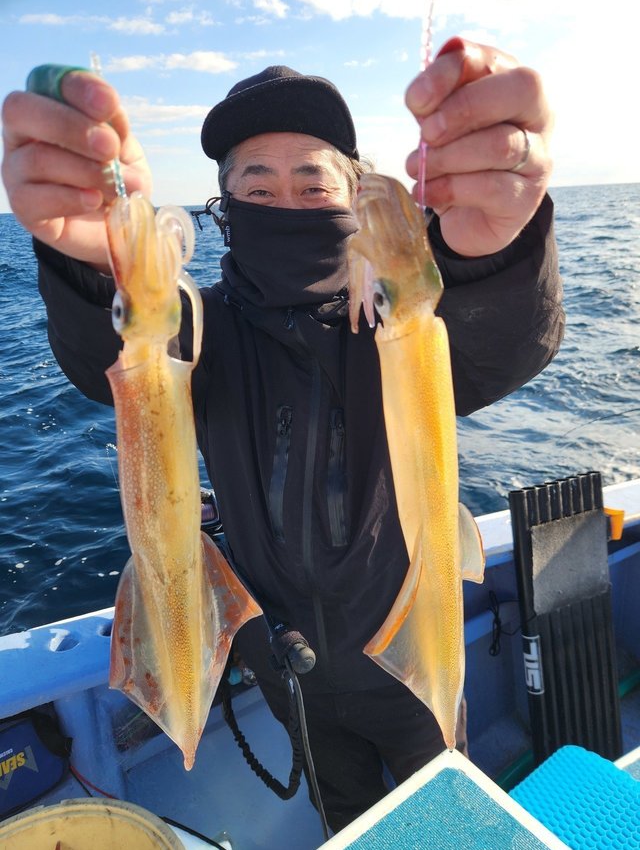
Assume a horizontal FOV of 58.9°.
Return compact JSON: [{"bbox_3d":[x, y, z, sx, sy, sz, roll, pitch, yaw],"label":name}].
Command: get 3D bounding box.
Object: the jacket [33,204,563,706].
[{"bbox_3d":[-0.012,0.138,0.780,0.530,0.810,0.550,-2,22,1],"label":"jacket"}]

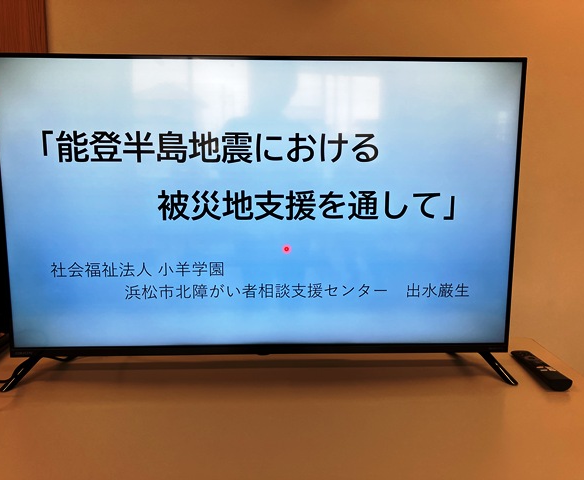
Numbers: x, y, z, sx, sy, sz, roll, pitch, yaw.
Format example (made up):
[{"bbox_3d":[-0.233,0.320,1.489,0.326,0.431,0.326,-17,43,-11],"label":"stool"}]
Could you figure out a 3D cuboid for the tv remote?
[{"bbox_3d":[0.493,0.258,1.034,0.043,0.021,0.163,0,8,-2],"label":"tv remote"}]

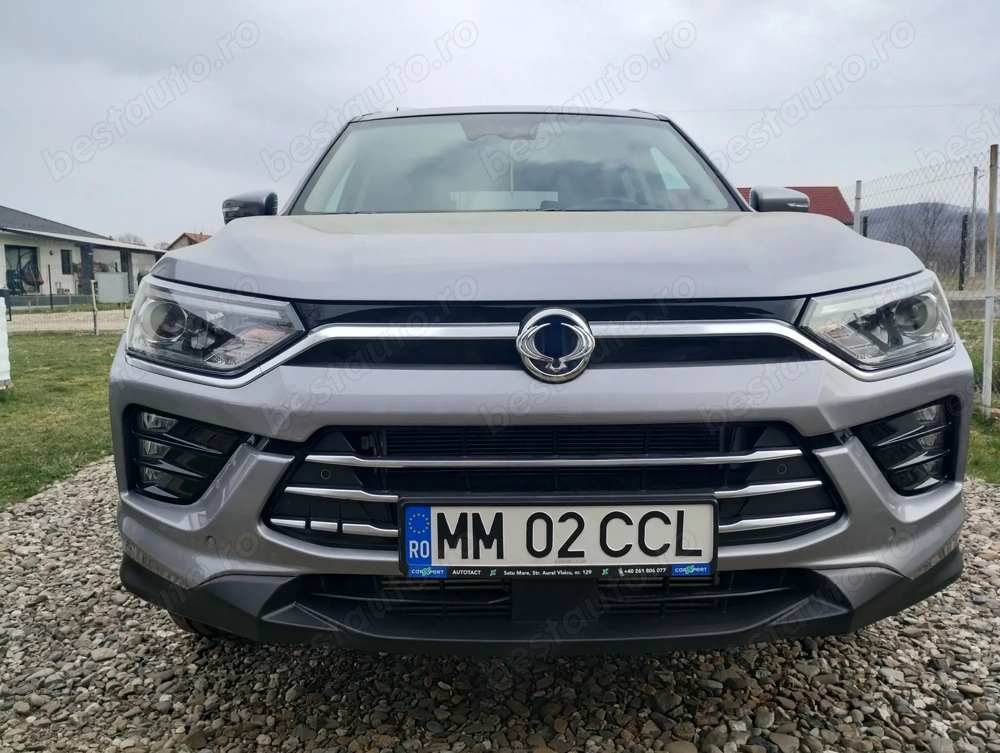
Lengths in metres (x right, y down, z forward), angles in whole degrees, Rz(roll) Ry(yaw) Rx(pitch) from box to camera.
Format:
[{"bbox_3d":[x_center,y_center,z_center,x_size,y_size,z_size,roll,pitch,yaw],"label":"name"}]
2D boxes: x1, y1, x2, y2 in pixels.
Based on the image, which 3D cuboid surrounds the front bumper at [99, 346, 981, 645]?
[{"bbox_3d":[0.095,0.188,1.610,1.830,0.520,0.520,-1,6,-1],"label":"front bumper"}]

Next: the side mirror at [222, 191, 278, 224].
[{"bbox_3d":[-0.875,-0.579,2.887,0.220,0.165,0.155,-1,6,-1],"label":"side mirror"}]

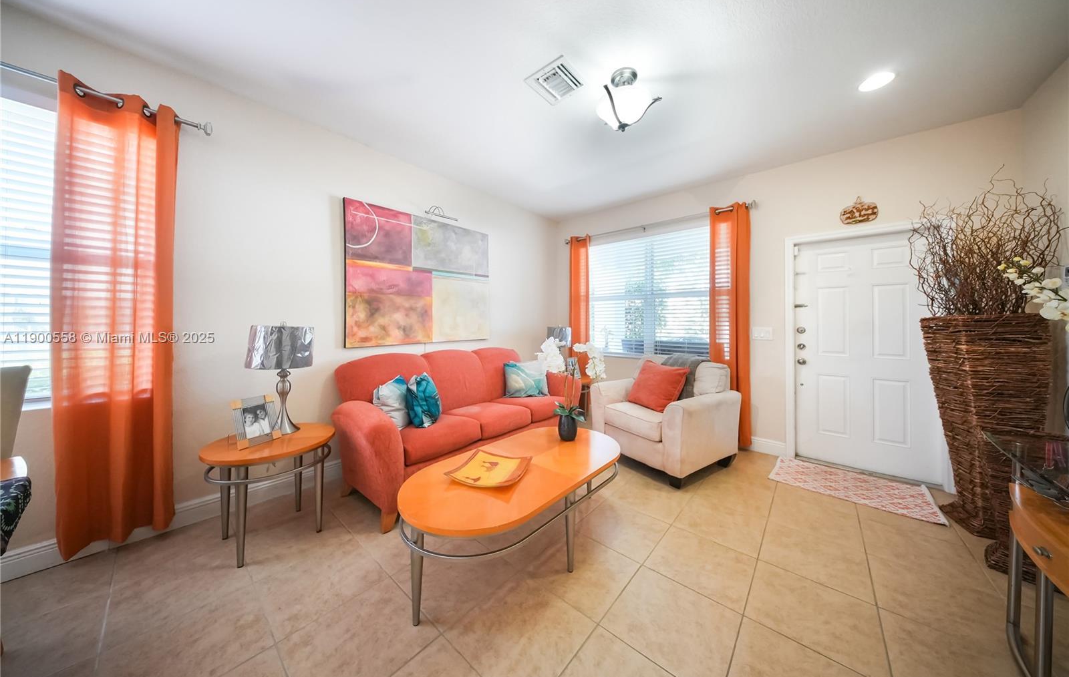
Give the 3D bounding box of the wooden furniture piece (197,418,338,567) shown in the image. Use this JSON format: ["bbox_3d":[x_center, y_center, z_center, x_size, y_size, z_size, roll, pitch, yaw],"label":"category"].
[{"bbox_3d":[-1.622,0.925,1.846,0.610,0.585,0.630,1,2,41],"label":"wooden furniture piece"}]

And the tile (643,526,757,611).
[{"bbox_3d":[0.939,1.250,1.672,0.456,0.011,0.447,1,2,41],"label":"tile"}]

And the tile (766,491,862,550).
[{"bbox_3d":[1.906,1.236,2.027,0.457,0.010,0.457,1,2,41],"label":"tile"}]

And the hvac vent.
[{"bbox_3d":[0.129,-1.650,1.928,0.299,0.021,0.303,1,2,41],"label":"hvac vent"}]

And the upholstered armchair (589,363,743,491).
[{"bbox_3d":[1.298,0.690,2.983,0.975,0.945,0.971,-1,1,-37],"label":"upholstered armchair"}]

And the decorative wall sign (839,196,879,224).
[{"bbox_3d":[2.946,-1.164,2.696,0.250,0.250,0.015,1,2,41],"label":"decorative wall sign"}]

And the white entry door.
[{"bbox_3d":[2.990,0.129,2.716,0.910,2.060,0.050,1,2,41],"label":"white entry door"}]

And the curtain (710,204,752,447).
[{"bbox_3d":[2.093,-0.135,3.183,0.369,2.541,0.107,1,1,37],"label":"curtain"}]

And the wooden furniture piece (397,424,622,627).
[{"bbox_3d":[-0.063,0.993,1.801,0.756,0.504,1.380,1,2,45],"label":"wooden furniture piece"}]

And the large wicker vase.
[{"bbox_3d":[2.967,0.558,1.962,0.370,1.375,0.340,1,1,25],"label":"large wicker vase"}]

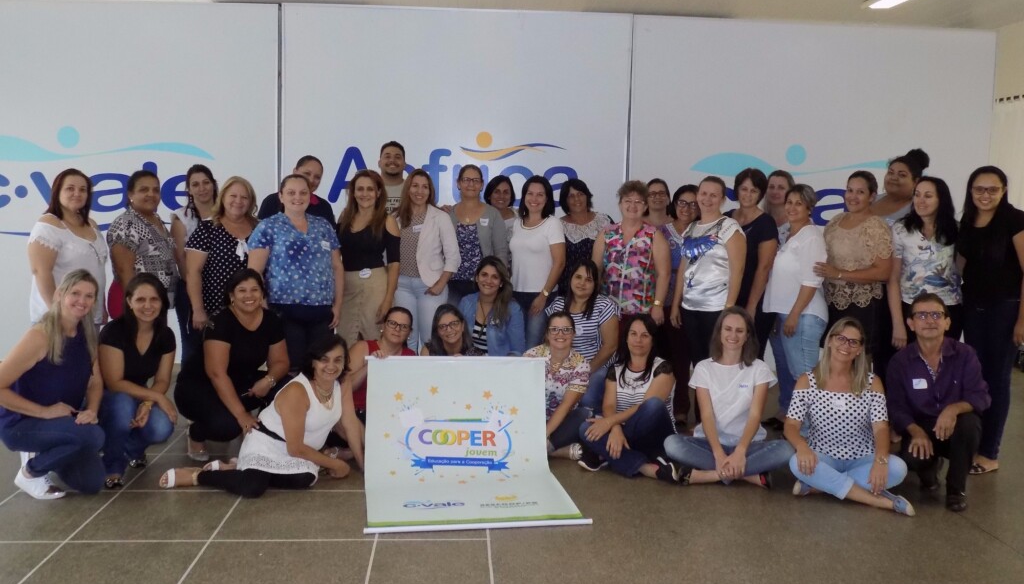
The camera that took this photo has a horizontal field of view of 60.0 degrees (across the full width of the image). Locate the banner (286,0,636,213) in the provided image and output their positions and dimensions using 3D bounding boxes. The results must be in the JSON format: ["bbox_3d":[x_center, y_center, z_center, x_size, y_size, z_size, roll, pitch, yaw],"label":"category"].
[{"bbox_3d":[-0.464,-0.825,7.349,2.840,2.960,0.040,1,6,-3],"label":"banner"}]

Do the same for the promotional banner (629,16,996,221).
[{"bbox_3d":[2.625,-0.810,7.845,3.246,3.038,0.070,1,6,-4],"label":"promotional banner"}]

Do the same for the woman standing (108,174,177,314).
[{"bbox_3d":[-2.118,0.110,5.122,0.360,1.609,0.460,5,8,34],"label":"woman standing"}]

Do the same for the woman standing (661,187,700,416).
[{"bbox_3d":[1.129,0.097,5.879,0.450,1.605,0.320,2,6,11],"label":"woman standing"}]

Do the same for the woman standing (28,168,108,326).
[{"bbox_3d":[-2.510,0.110,5.047,0.360,1.610,0.460,7,8,40],"label":"woman standing"}]

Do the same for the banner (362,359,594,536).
[{"bbox_3d":[-0.205,0.704,4.355,1.030,0.610,0.880,2,6,1],"label":"banner"}]

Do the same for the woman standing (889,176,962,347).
[{"bbox_3d":[2.399,0.138,5.236,0.480,1.626,0.320,4,7,23],"label":"woman standing"}]

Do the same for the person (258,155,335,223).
[{"bbox_3d":[-1.383,-0.035,5.750,0.530,1.696,0.340,0,6,-10],"label":"person"}]

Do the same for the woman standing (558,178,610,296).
[{"bbox_3d":[0.488,0.011,6.184,0.500,1.592,0.320,2,6,6],"label":"woman standing"}]

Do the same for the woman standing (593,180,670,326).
[{"bbox_3d":[0.714,0.114,5.456,0.500,1.580,0.320,3,7,15],"label":"woman standing"}]

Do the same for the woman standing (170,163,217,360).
[{"bbox_3d":[-1.899,0.036,5.428,0.450,1.610,0.300,0,7,-15],"label":"woman standing"}]

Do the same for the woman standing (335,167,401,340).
[{"bbox_3d":[-0.895,0.070,5.397,0.430,1.600,0.300,2,6,3],"label":"woman standing"}]

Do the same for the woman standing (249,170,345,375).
[{"bbox_3d":[-1.291,0.106,5.325,0.560,1.608,0.360,-1,7,-22],"label":"woman standing"}]

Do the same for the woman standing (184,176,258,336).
[{"bbox_3d":[-1.762,0.068,5.431,0.520,1.538,0.360,-1,7,-23],"label":"woman standing"}]

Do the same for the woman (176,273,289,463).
[{"bbox_3d":[-1.575,0.400,5.037,0.640,1.073,0.680,-2,7,-28],"label":"woman"}]

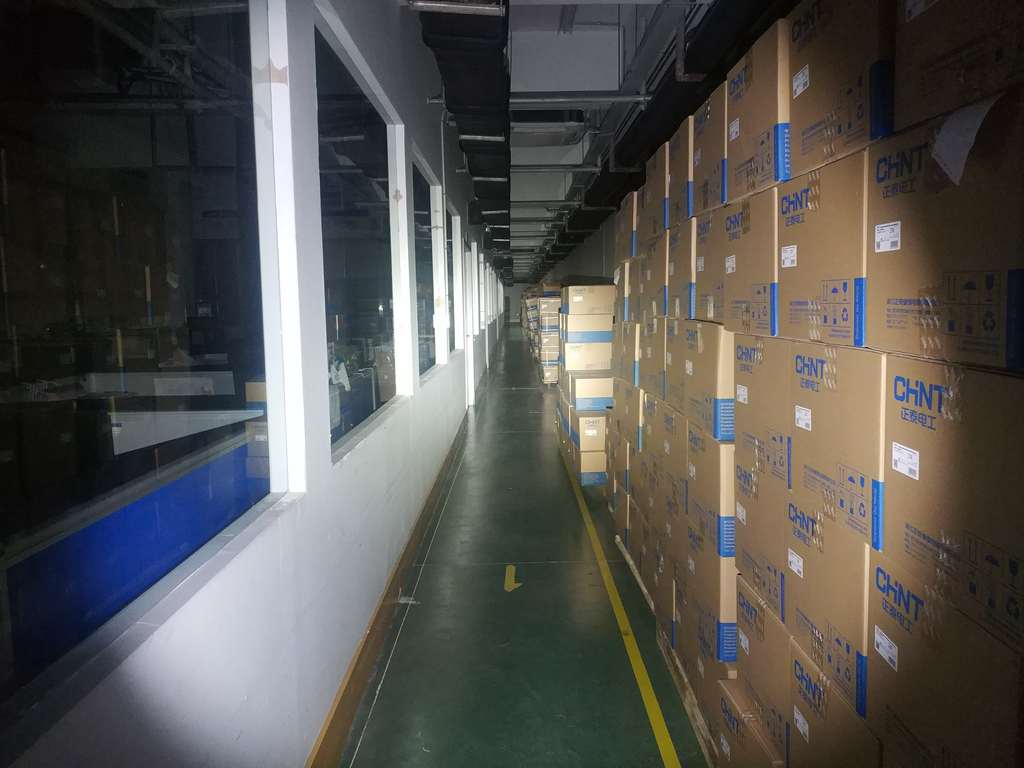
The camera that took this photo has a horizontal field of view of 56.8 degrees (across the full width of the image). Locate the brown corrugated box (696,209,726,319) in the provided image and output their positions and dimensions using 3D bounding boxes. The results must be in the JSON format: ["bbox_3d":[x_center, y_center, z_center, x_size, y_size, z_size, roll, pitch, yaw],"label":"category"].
[{"bbox_3d":[0.859,-0.380,3.094,0.455,0.352,0.549,-1,5,0],"label":"brown corrugated box"}]

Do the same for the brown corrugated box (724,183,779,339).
[{"bbox_3d":[0.858,-0.321,2.544,0.455,0.352,0.549,-1,5,0],"label":"brown corrugated box"}]

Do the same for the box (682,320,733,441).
[{"bbox_3d":[0.870,-0.029,3.199,0.455,0.352,0.549,-1,5,0],"label":"box"}]

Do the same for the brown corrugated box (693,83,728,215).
[{"bbox_3d":[0.846,-0.725,3.011,0.455,0.347,0.549,-1,5,0],"label":"brown corrugated box"}]

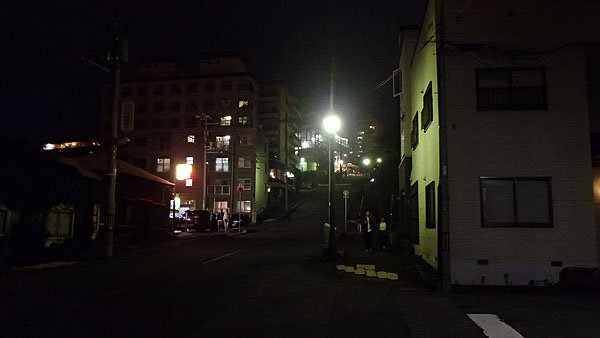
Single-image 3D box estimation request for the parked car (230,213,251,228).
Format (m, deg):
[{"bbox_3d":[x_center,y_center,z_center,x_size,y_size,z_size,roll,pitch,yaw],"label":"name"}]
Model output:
[{"bbox_3d":[-5.724,4.998,42.511,1.700,1.497,4.200,1,-6,-2],"label":"parked car"}]

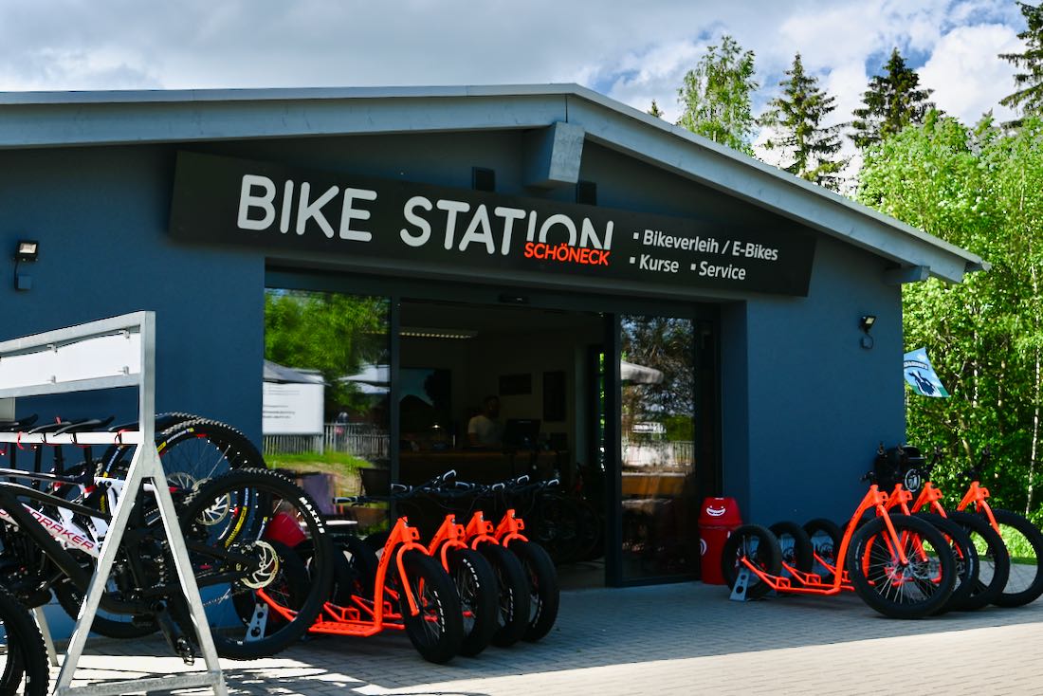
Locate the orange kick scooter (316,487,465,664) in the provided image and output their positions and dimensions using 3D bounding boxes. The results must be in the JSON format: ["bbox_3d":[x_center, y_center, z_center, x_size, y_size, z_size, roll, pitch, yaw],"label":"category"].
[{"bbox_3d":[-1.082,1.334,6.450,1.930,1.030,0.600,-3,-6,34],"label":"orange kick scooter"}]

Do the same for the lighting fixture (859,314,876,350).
[{"bbox_3d":[3.401,-0.168,10.235,0.140,0.330,0.130,3,-6,-31],"label":"lighting fixture"}]

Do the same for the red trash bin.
[{"bbox_3d":[1.785,1.709,9.341,0.350,0.760,0.350,-3,-5,29],"label":"red trash bin"}]

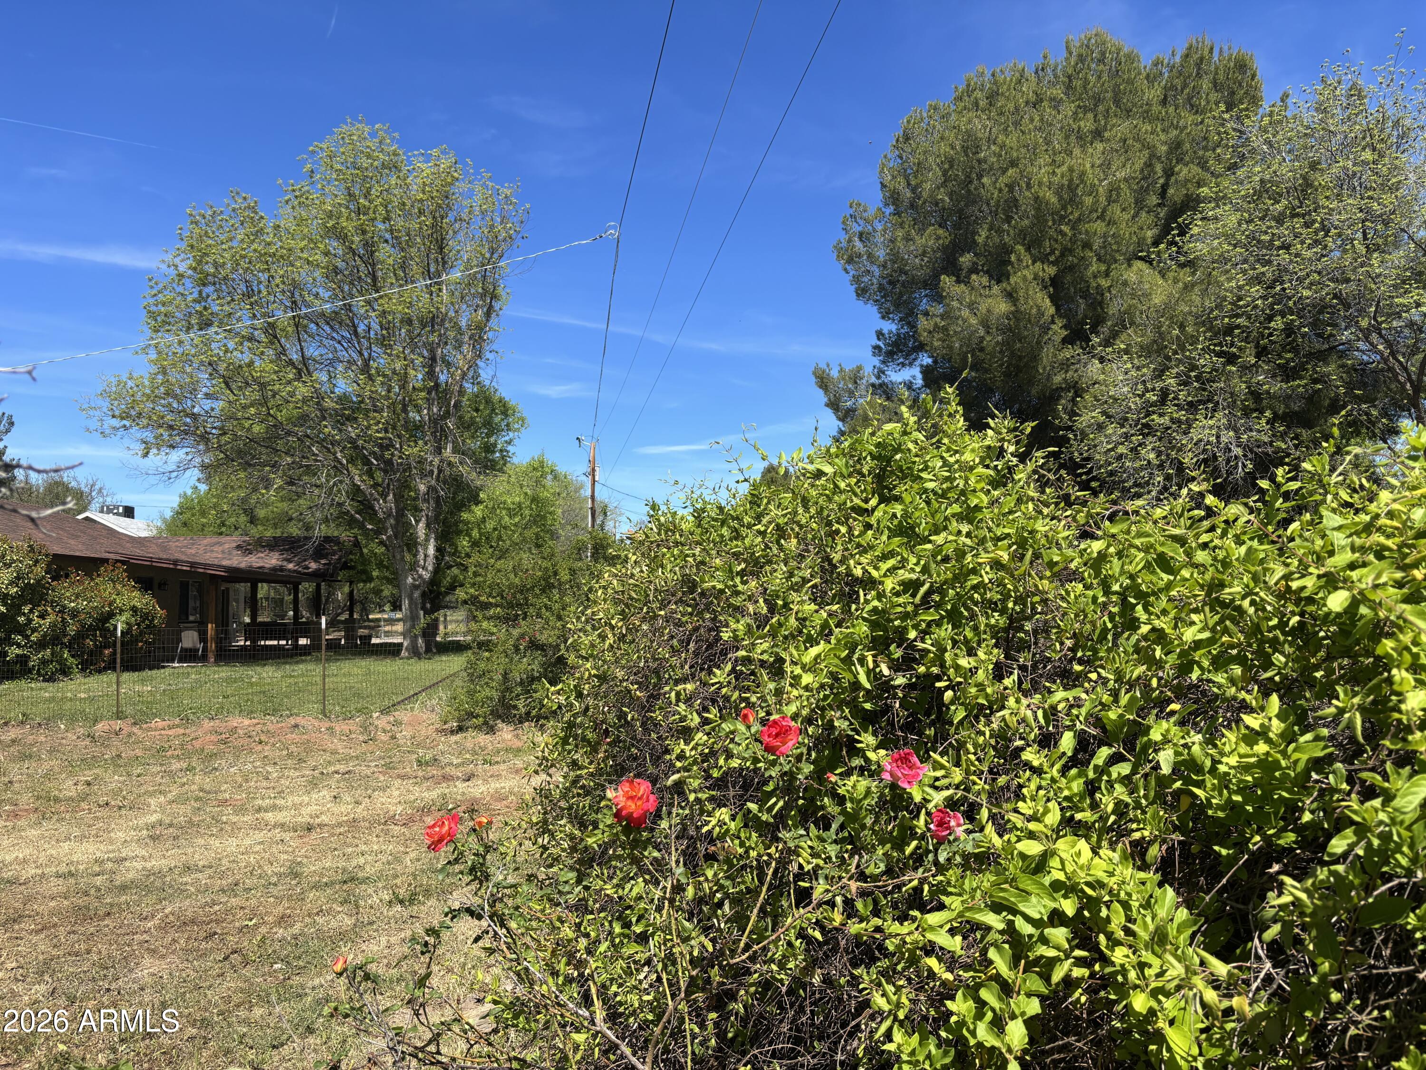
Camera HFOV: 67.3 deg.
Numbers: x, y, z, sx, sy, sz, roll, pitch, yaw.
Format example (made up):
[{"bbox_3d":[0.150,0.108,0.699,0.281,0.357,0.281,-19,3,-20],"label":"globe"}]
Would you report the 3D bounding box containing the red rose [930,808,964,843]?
[{"bbox_3d":[0.470,0.581,2.150,0.070,0.070,0.068,0,-3,6],"label":"red rose"}]

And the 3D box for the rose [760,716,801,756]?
[{"bbox_3d":[0.145,0.432,2.300,0.086,0.084,0.080,-1,-3,11],"label":"rose"}]

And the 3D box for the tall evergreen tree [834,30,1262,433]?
[{"bbox_3d":[8.235,-4.606,25.558,11.300,15.340,10.800,0,-3,0],"label":"tall evergreen tree"}]

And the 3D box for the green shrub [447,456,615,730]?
[{"bbox_3d":[-2.408,0.685,14.100,2.400,3.460,2.400,0,-3,0],"label":"green shrub"}]

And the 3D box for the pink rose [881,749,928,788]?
[{"bbox_3d":[0.395,0.479,2.200,0.095,0.080,0.085,0,-3,0],"label":"pink rose"}]

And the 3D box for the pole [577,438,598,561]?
[{"bbox_3d":[-6.553,-0.176,55.713,0.950,9.970,0.600,0,-3,0],"label":"pole"}]

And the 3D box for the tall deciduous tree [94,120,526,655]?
[{"bbox_3d":[-10.528,-3.838,27.595,11.300,14.040,10.800,0,-3,0],"label":"tall deciduous tree"}]

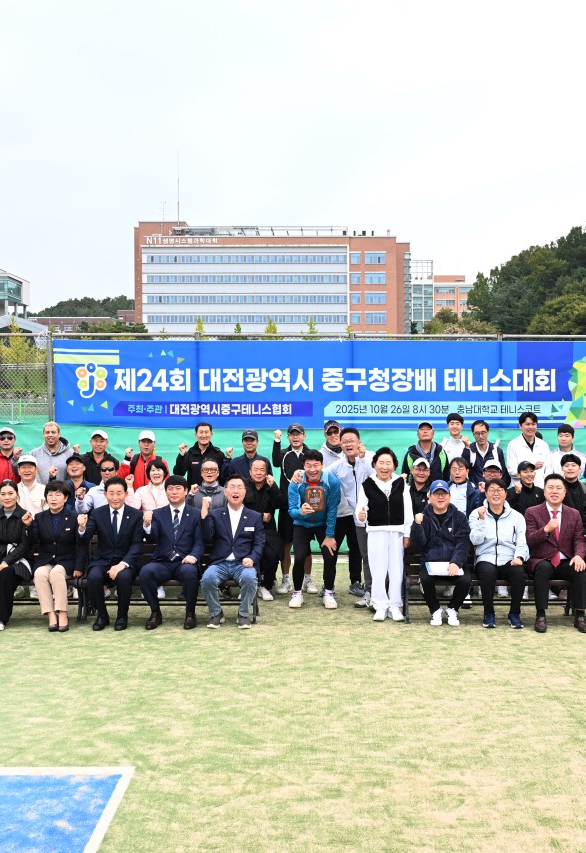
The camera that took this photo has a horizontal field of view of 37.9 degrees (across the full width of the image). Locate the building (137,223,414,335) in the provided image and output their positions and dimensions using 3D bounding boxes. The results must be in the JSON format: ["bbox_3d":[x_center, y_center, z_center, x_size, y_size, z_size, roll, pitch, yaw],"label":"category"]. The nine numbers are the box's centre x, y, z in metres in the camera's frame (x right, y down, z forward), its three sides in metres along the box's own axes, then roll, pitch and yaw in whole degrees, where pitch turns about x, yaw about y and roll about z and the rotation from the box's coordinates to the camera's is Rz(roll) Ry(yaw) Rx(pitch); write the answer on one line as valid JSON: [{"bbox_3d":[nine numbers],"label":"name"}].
[{"bbox_3d":[-3.800,-25.300,172.000,54.000,28.000,21.000,0,0,-1],"label":"building"}]

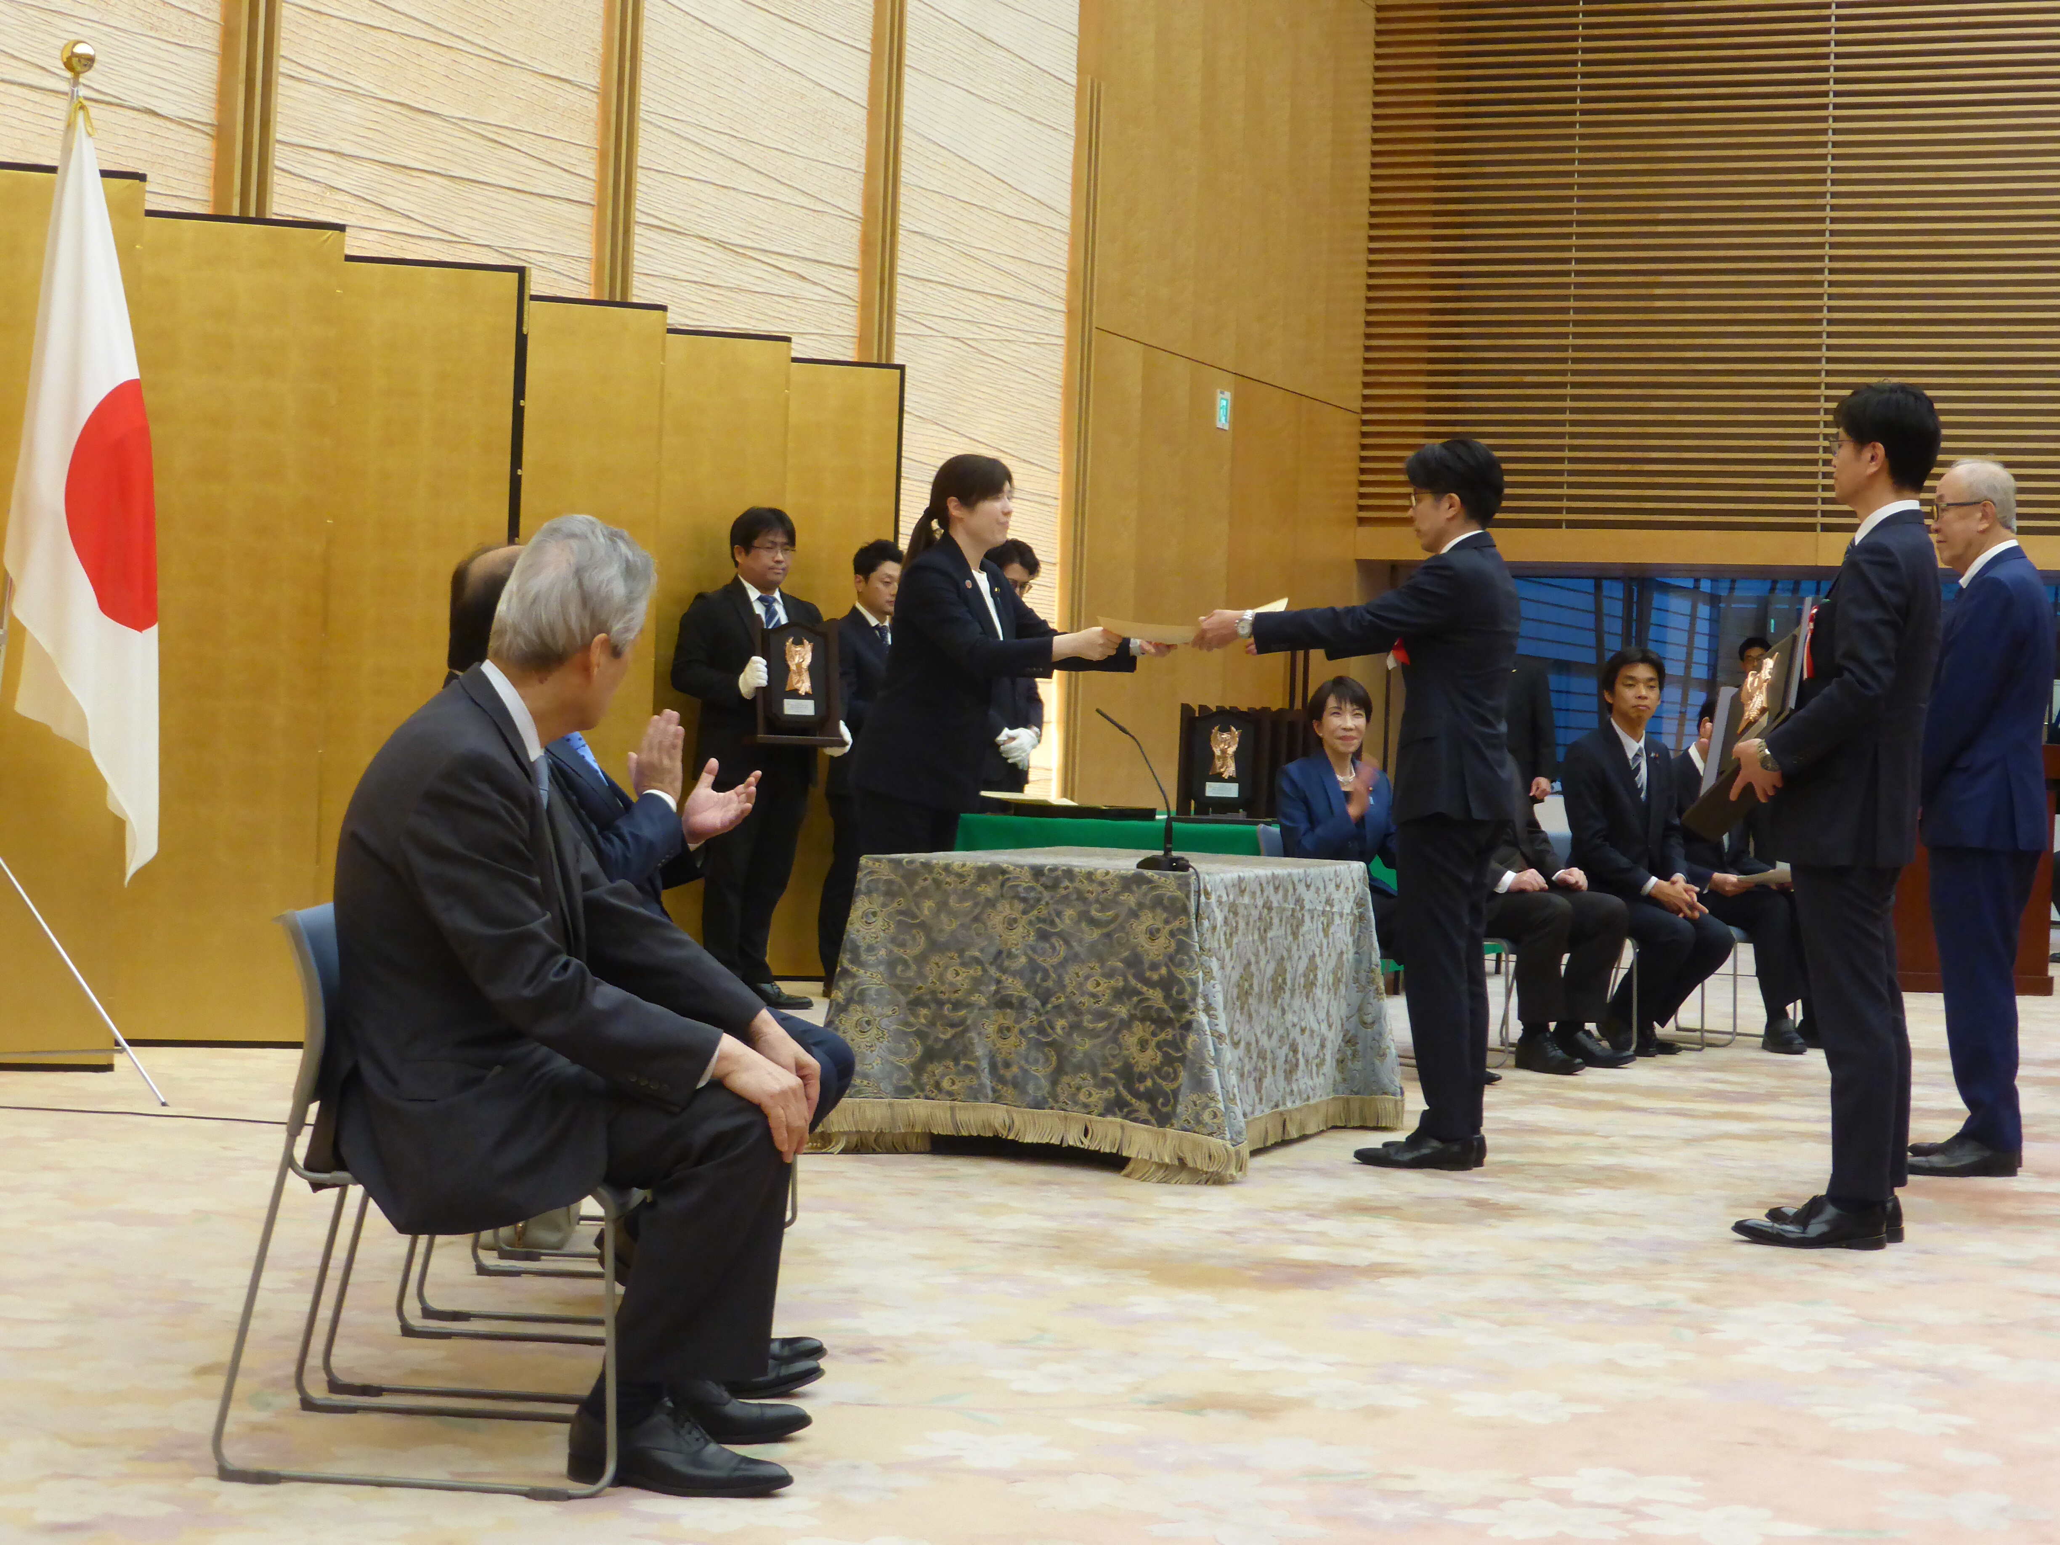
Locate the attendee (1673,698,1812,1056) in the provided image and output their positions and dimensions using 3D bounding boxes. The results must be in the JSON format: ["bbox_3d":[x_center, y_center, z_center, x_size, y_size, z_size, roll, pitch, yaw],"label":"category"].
[{"bbox_3d":[2.450,0.329,12.573,0.720,1.240,0.500,2,1,30],"label":"attendee"}]

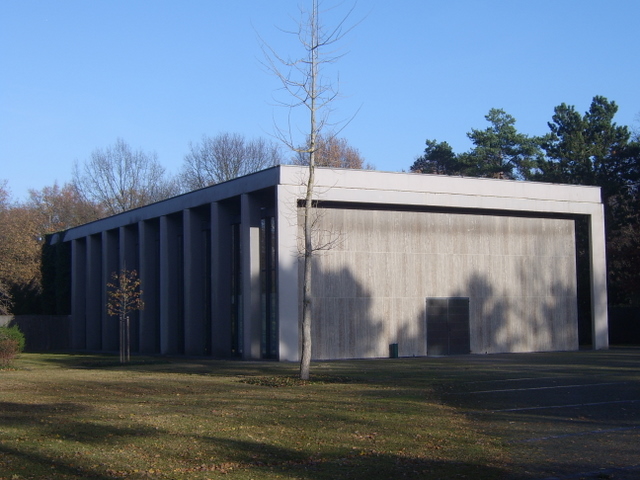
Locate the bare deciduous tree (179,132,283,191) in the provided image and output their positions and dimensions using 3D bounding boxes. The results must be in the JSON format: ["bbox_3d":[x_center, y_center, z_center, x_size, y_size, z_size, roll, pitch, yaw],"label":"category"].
[{"bbox_3d":[-8.463,-0.452,80.930,10.000,19.688,9.500,0,-5,-6],"label":"bare deciduous tree"}]

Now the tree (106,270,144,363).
[{"bbox_3d":[-8.263,3.086,36.164,1.620,4.182,1.550,0,-6,-13],"label":"tree"}]

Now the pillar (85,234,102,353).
[{"bbox_3d":[-14.633,3.392,54.947,0.640,7.263,0.720,3,-7,-34],"label":"pillar"}]

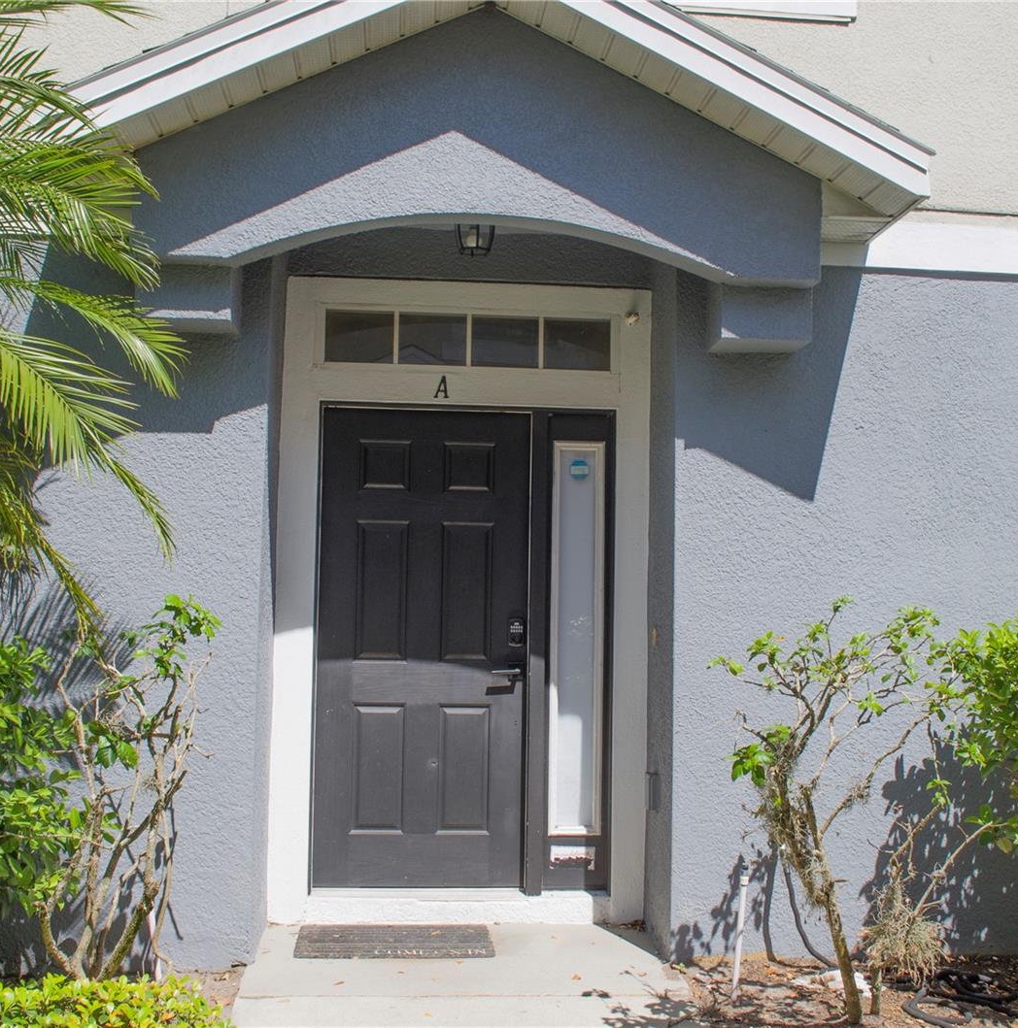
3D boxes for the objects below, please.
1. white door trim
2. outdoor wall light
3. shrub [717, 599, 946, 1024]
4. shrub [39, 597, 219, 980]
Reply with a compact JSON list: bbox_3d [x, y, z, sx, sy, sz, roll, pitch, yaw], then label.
[{"bbox_3d":[-0.186,0.353,5.522,1.570,2.700,0.150,2,-4,-4],"label":"white door trim"},{"bbox_3d":[-0.134,-1.137,5.176,0.170,0.230,0.170,2,-4,-4],"label":"outdoor wall light"},{"bbox_3d":[1.092,0.987,4.364,0.800,1.400,0.650,2,-4,-4],"label":"shrub"},{"bbox_3d":[-1.287,0.954,4.386,0.610,1.360,0.550,2,-4,-4],"label":"shrub"}]

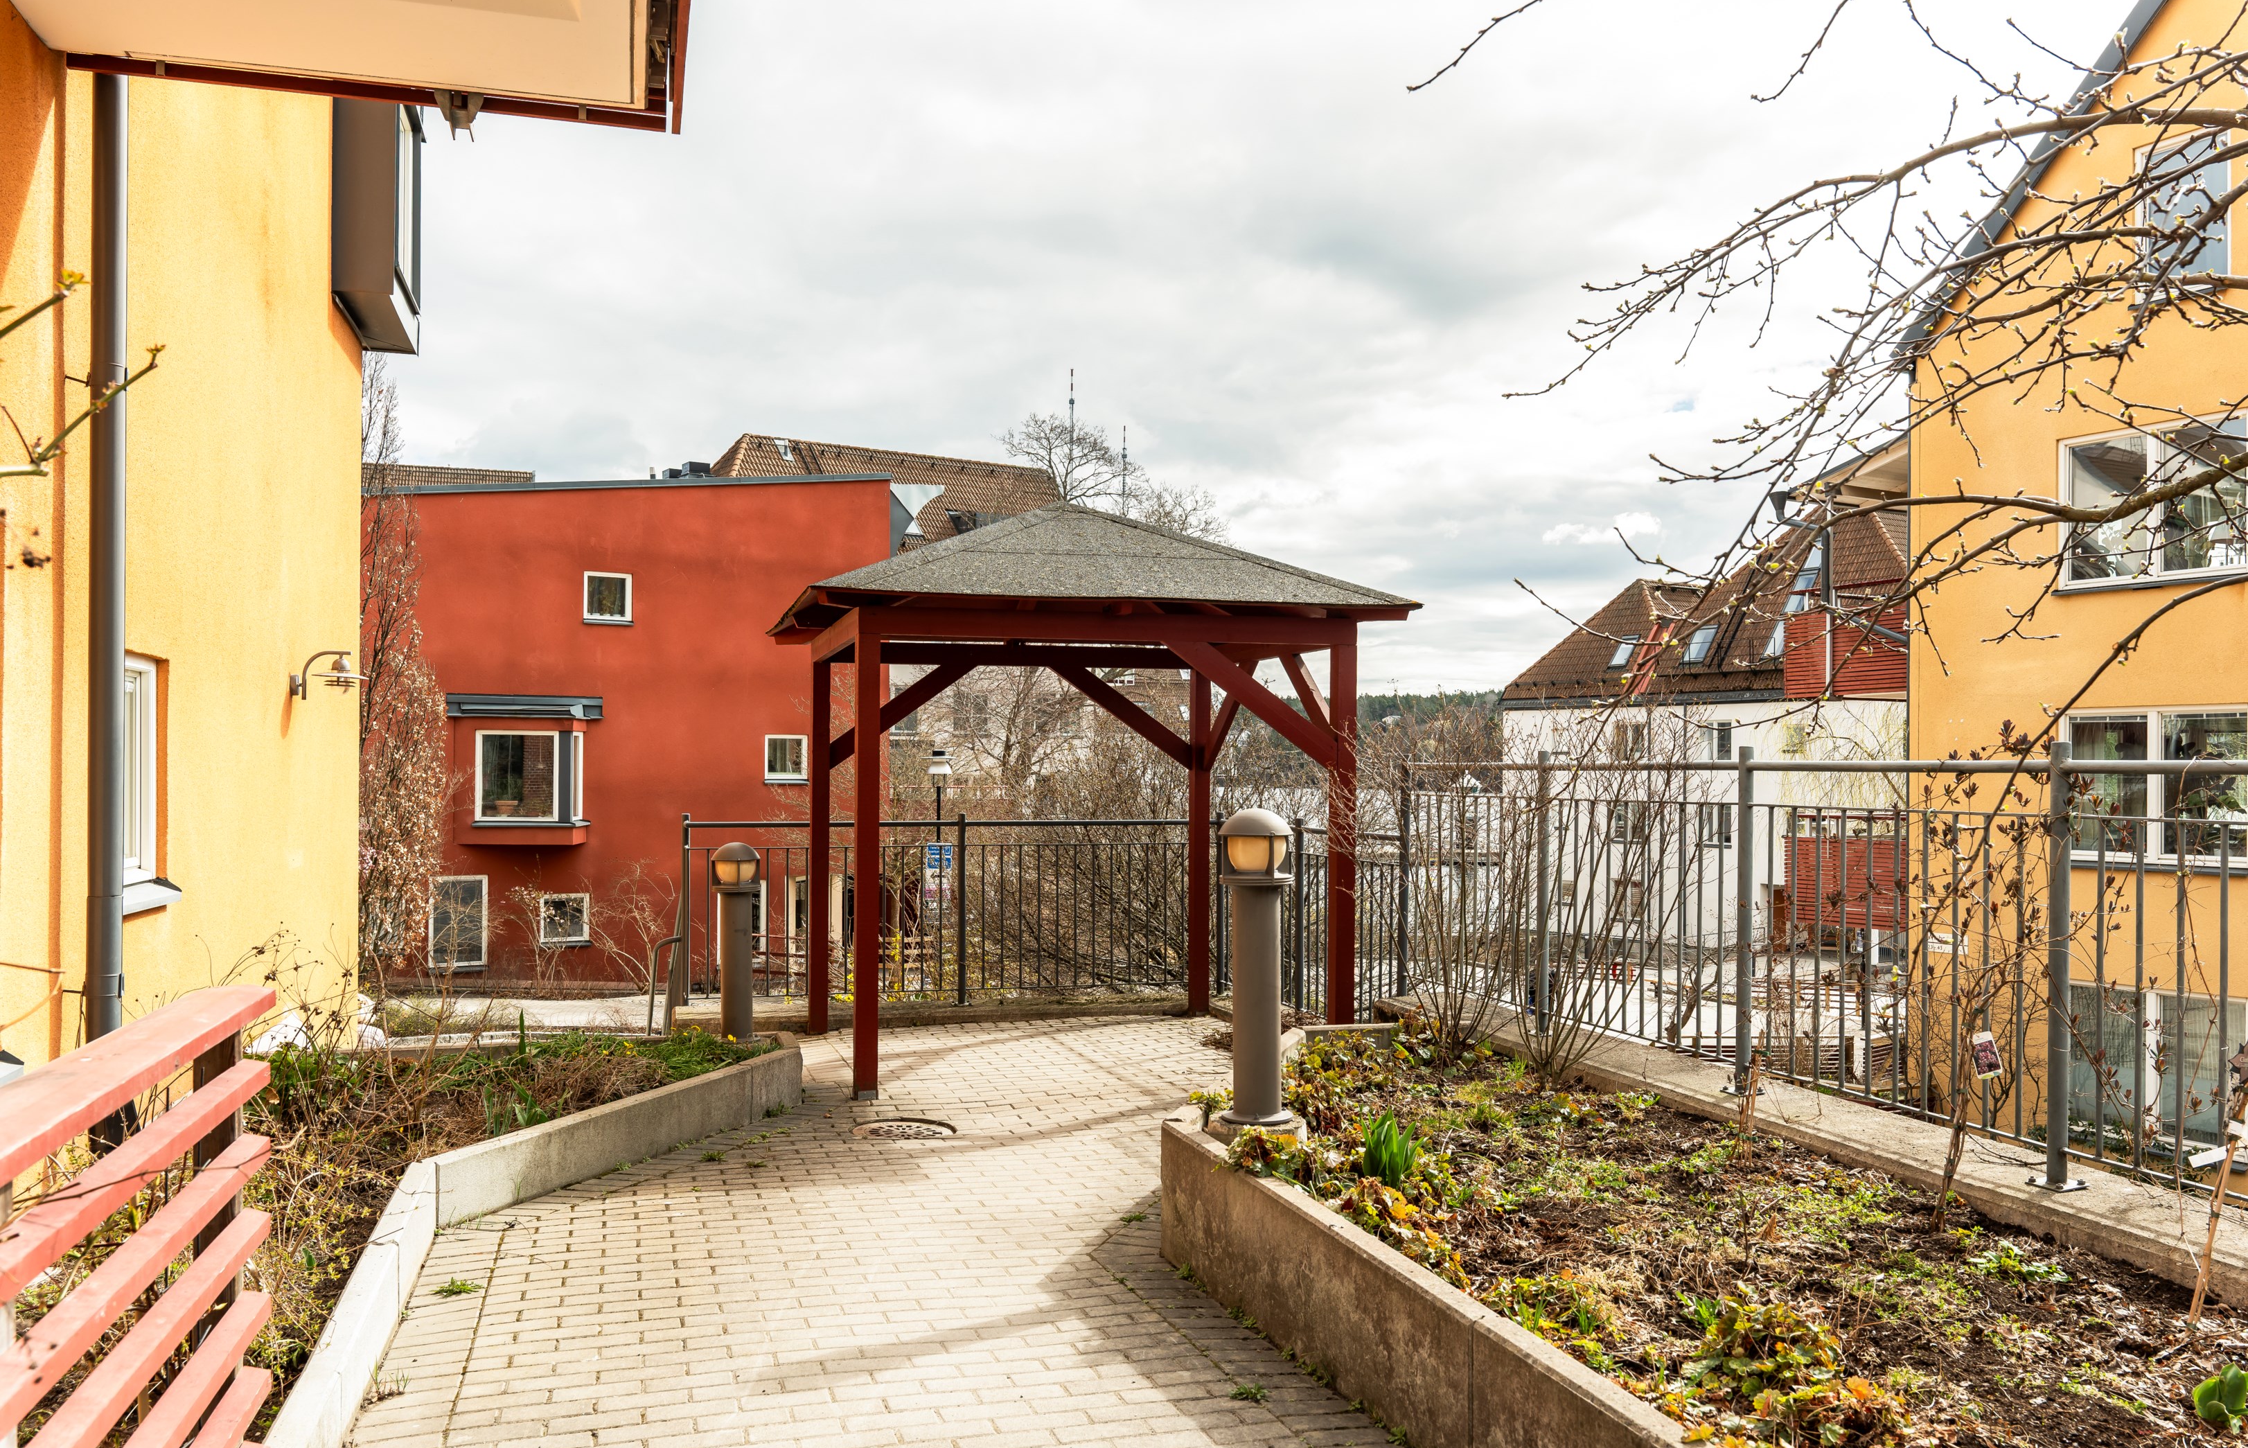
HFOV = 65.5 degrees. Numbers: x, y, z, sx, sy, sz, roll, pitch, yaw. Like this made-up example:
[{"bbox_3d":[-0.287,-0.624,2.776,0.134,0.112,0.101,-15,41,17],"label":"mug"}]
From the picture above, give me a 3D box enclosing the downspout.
[{"bbox_3d":[-2.621,-0.292,4.500,0.080,2.975,0.080,1,-1,-15],"label":"downspout"}]

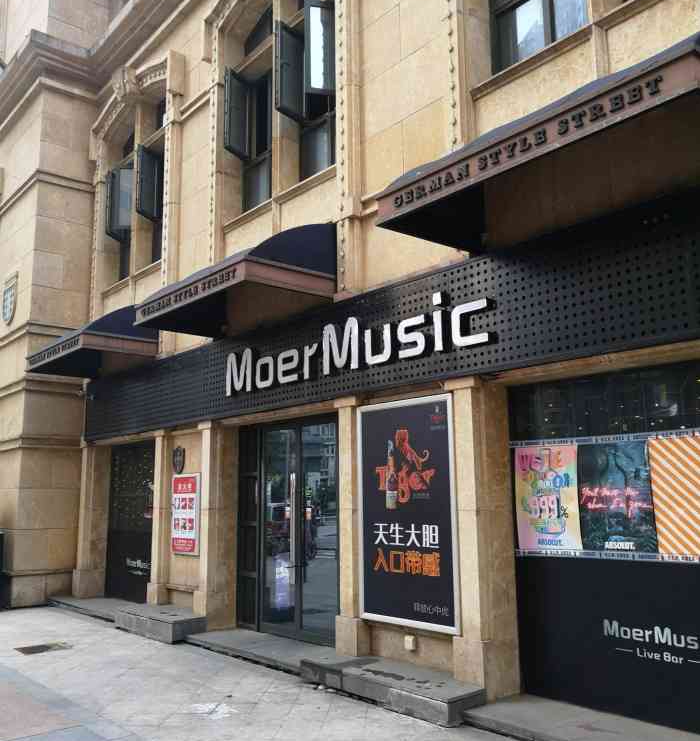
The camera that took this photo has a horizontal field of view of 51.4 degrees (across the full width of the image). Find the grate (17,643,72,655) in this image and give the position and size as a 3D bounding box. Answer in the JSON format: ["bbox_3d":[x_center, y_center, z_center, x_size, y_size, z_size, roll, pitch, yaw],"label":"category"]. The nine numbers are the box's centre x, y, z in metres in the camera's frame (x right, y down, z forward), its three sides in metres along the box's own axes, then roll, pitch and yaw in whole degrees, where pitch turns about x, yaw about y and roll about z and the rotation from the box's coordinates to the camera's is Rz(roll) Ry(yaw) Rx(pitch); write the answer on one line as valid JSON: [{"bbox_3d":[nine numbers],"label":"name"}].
[{"bbox_3d":[-3.440,3.148,8.204,0.535,0.036,0.331,7,-12,-39],"label":"grate"}]

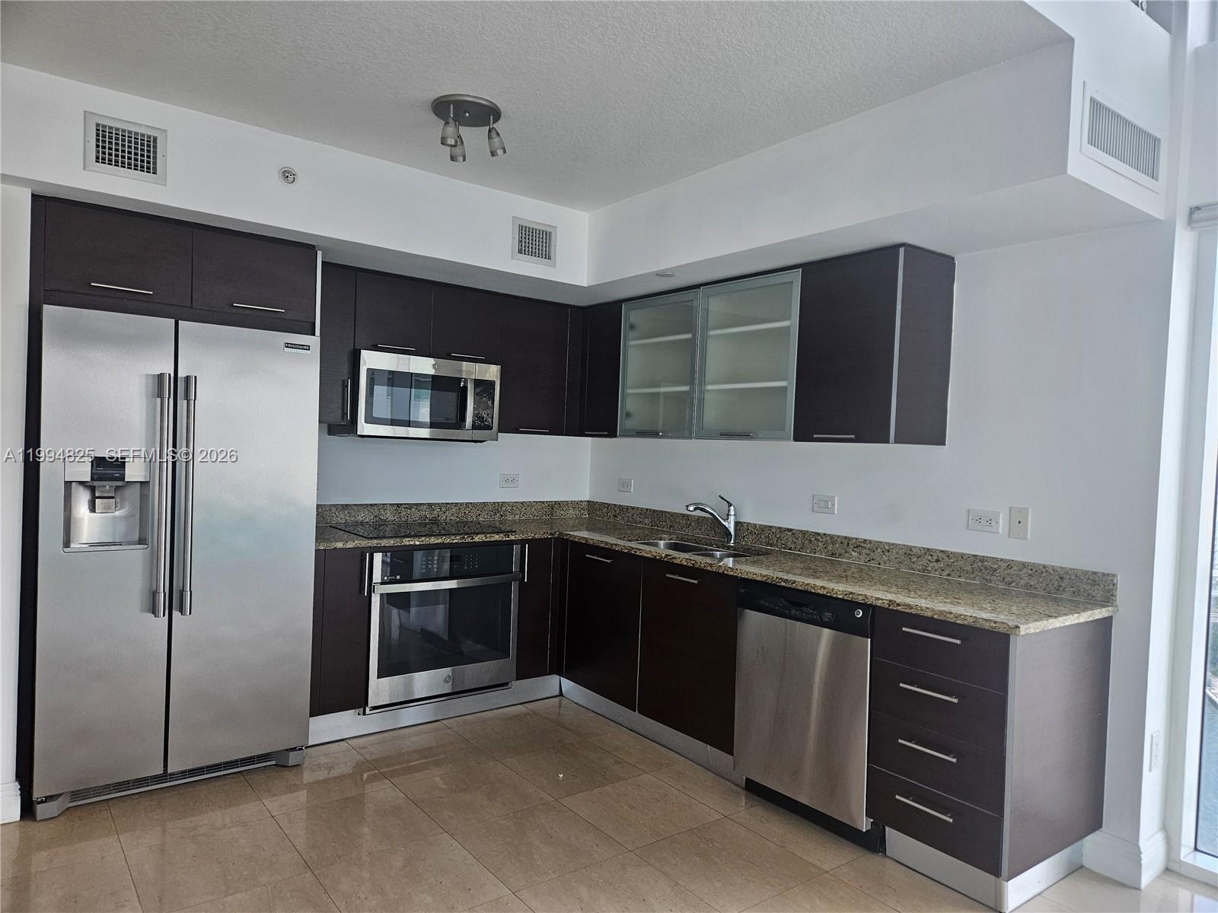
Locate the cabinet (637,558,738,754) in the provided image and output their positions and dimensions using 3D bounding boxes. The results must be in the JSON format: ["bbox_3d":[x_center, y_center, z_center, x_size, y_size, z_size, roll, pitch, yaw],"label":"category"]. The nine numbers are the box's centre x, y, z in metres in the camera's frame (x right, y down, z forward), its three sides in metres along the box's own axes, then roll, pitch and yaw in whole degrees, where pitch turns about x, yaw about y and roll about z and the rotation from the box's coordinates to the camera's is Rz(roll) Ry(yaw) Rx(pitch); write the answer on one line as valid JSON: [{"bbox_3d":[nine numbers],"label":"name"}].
[{"bbox_3d":[0.567,0.818,3.593,0.619,0.708,0.596,2,1,-37],"label":"cabinet"}]

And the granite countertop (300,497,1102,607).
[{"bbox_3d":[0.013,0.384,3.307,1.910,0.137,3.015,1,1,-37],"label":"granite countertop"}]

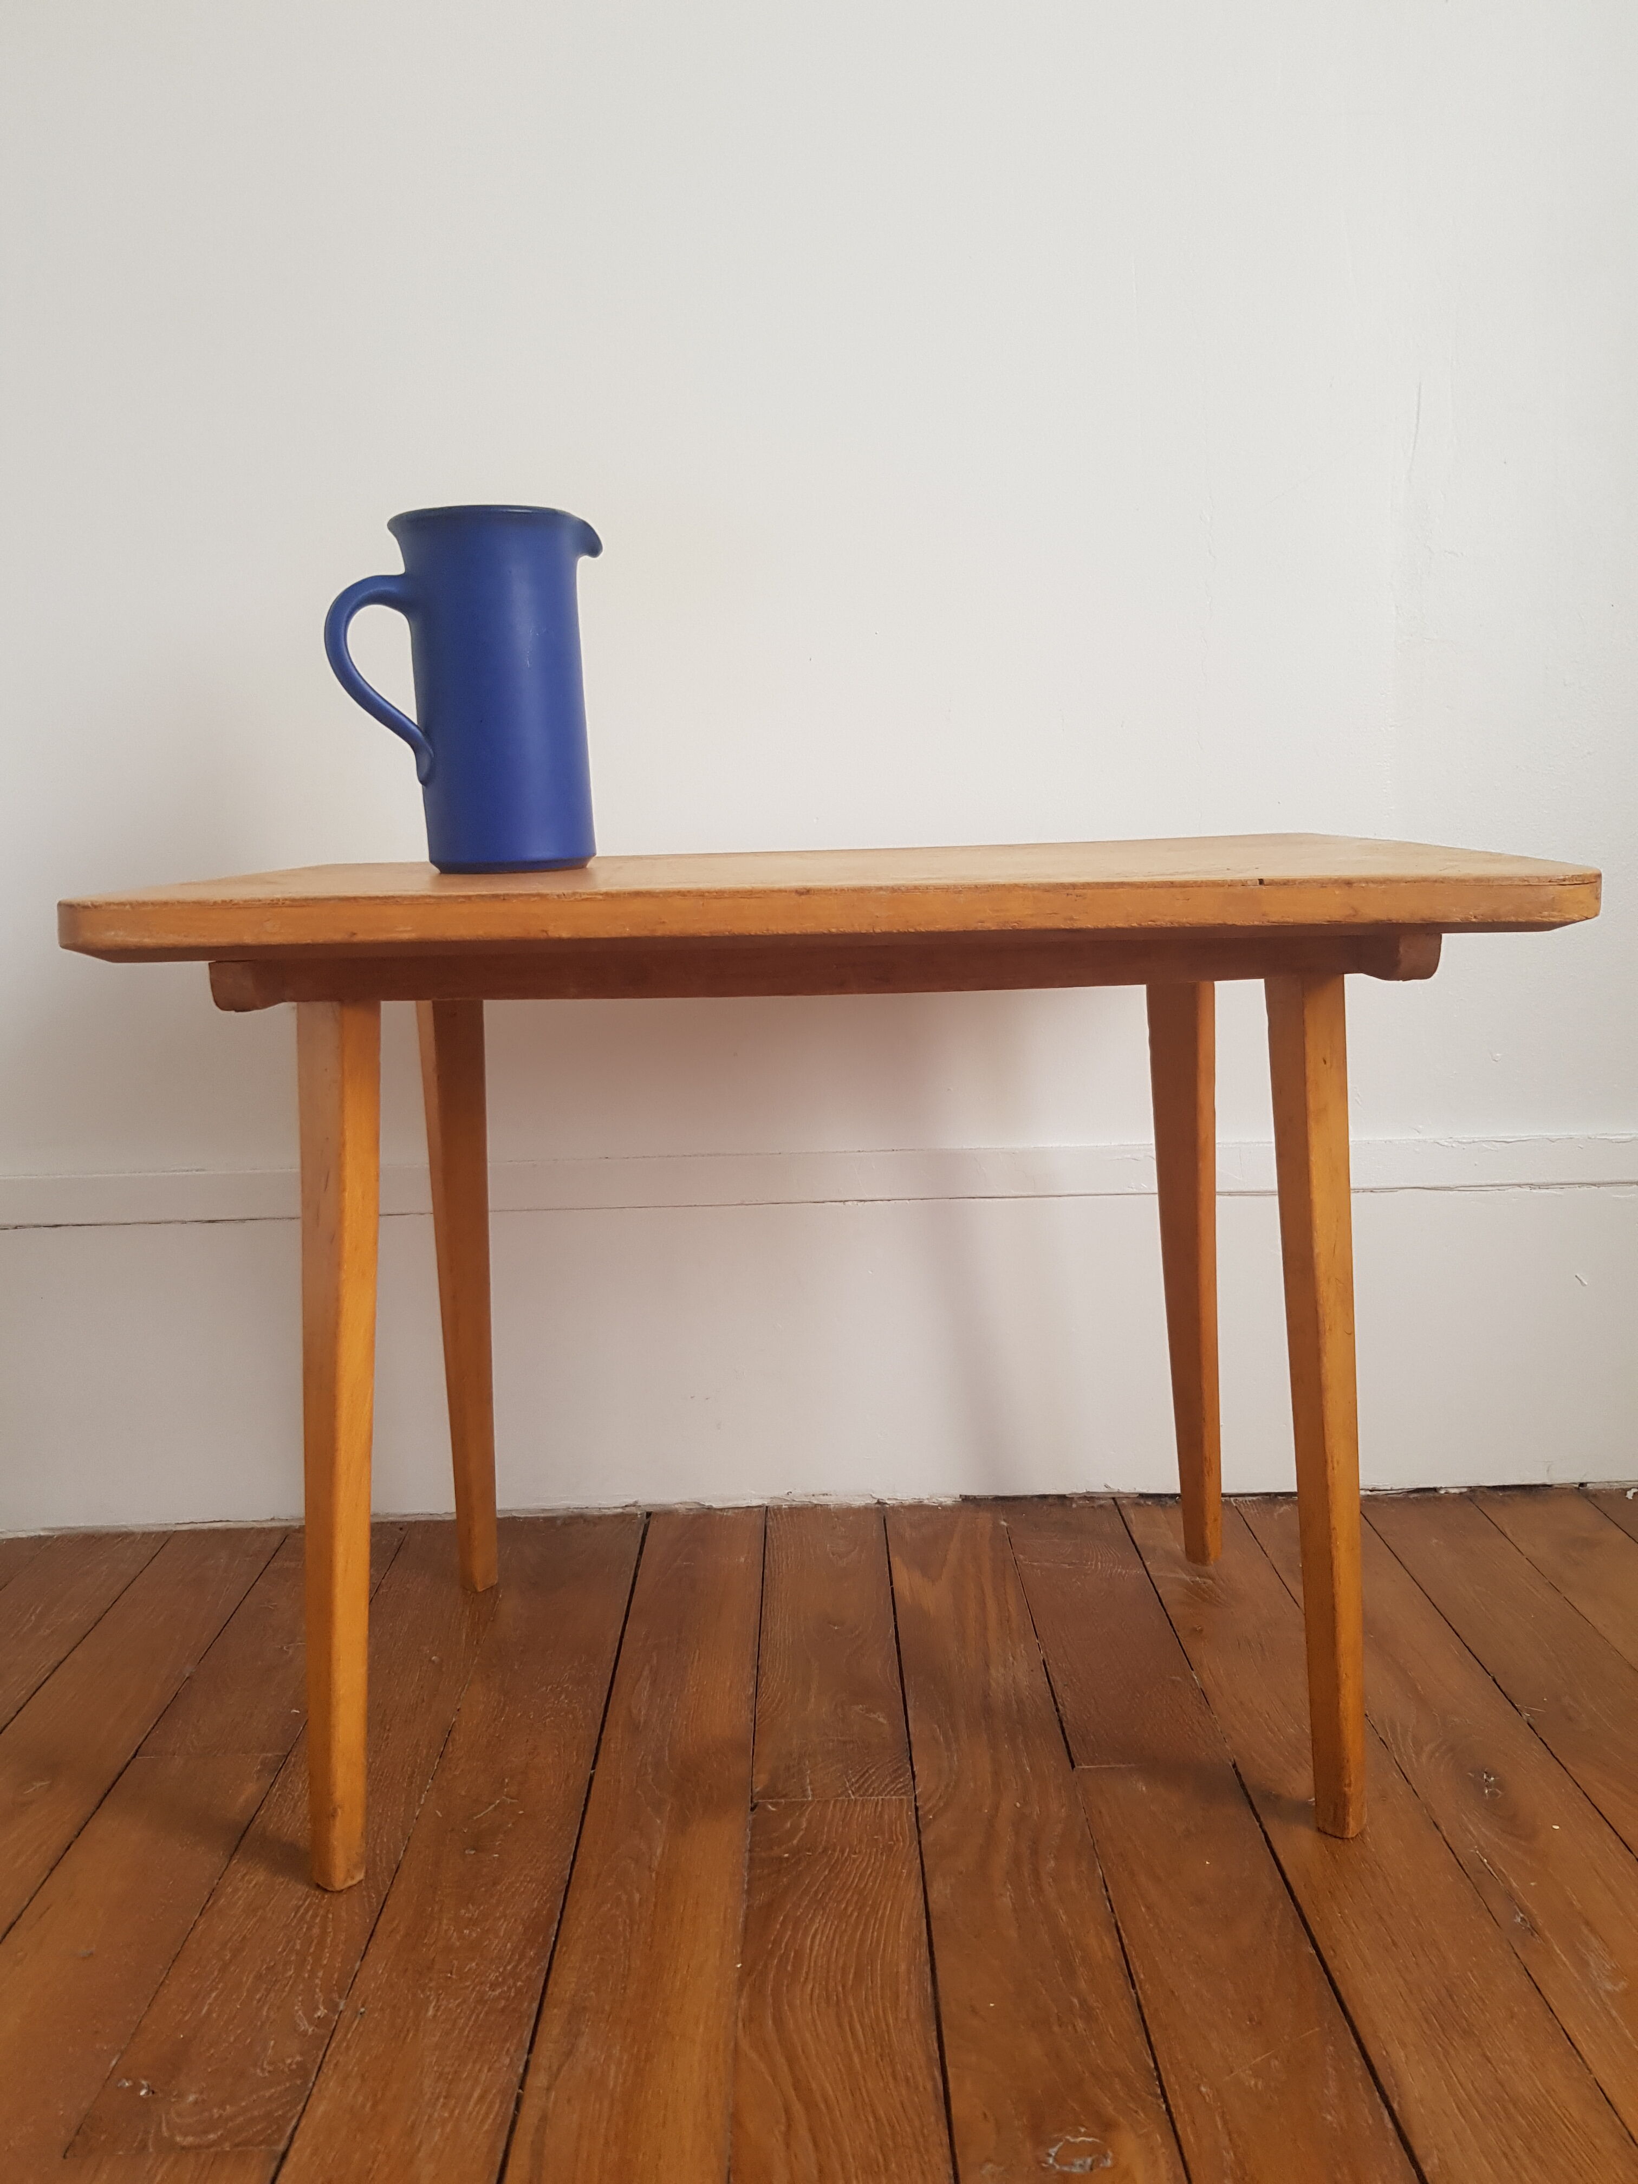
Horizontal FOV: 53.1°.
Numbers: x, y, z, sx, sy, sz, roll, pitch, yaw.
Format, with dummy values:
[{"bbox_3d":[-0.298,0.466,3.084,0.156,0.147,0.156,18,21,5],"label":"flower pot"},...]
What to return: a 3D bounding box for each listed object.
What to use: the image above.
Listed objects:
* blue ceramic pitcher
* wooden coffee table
[{"bbox_3d":[-0.197,-0.223,0.936,0.156,0.193,0.111,-5,11,-21],"label":"blue ceramic pitcher"},{"bbox_3d":[0.011,0.119,0.969,0.699,0.505,0.393,-1,10,1],"label":"wooden coffee table"}]

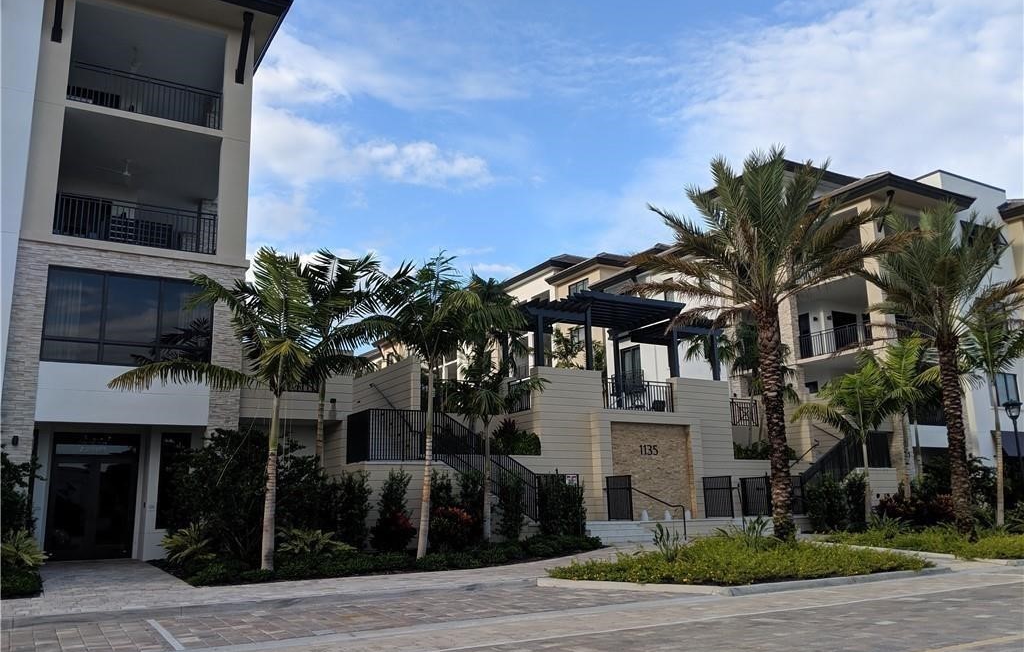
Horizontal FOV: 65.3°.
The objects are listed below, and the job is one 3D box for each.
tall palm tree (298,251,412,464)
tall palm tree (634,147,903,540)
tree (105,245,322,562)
[{"bbox_3d":[-3.855,1.641,17.952,3.240,6.963,3.500,-1,-11,0],"label":"tall palm tree"},{"bbox_3d":[5.641,0.333,17.147,5.844,8.781,5.400,-1,-11,0],"label":"tall palm tree"},{"bbox_3d":[-5.648,1.522,15.231,4.199,6.203,3.600,-1,-11,0],"label":"tree"}]

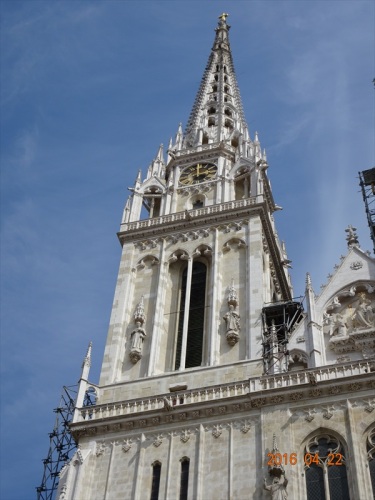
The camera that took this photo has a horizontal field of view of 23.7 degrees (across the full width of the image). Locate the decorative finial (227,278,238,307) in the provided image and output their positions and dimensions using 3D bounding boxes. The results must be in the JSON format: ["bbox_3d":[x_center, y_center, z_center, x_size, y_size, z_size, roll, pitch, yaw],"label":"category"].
[{"bbox_3d":[3.114,2.852,61.542,0.720,2.829,0.700,-12,-53,13],"label":"decorative finial"}]

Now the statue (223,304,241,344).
[{"bbox_3d":[2.930,4.831,59.116,1.050,3.655,0.850,-12,-53,13],"label":"statue"}]

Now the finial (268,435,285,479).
[{"bbox_3d":[4.774,11.066,48.400,0.950,2.922,0.900,-12,-53,13],"label":"finial"}]

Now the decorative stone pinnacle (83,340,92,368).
[{"bbox_3d":[-6.575,6.951,59.980,0.550,2.515,0.550,-12,-53,13],"label":"decorative stone pinnacle"}]

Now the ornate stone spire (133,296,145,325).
[{"bbox_3d":[-3.283,4.173,63.056,0.720,2.790,0.700,-12,-53,13],"label":"ornate stone spire"}]

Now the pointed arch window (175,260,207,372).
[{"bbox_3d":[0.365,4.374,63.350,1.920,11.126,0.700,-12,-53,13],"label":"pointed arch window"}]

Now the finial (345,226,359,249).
[{"bbox_3d":[11.452,-0.940,62.541,0.850,2.733,0.850,-12,-53,13],"label":"finial"}]

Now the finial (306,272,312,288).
[{"bbox_3d":[8.156,2.018,59.916,0.420,1.680,0.420,-12,-53,13],"label":"finial"}]

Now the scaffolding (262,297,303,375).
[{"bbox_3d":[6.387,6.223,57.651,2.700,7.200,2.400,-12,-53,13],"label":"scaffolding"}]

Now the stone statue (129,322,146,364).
[{"bbox_3d":[-3.422,6.172,60.582,1.050,3.766,0.850,-12,-53,13],"label":"stone statue"}]

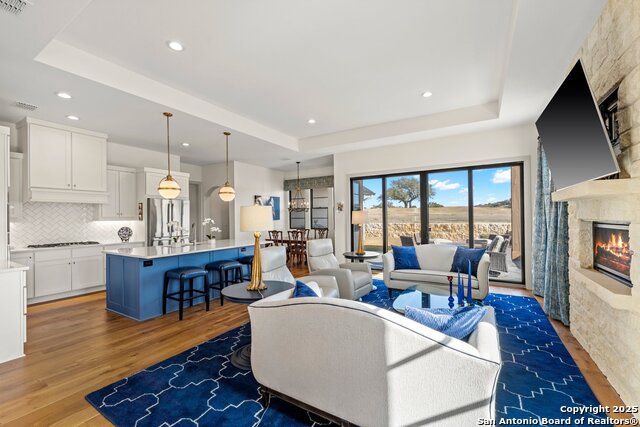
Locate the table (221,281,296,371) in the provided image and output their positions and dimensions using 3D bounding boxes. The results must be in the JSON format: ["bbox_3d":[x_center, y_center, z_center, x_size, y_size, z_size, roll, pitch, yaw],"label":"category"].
[{"bbox_3d":[-0.607,1.089,2.659,0.690,0.686,0.690,-1,-1,0],"label":"table"}]

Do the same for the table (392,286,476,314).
[{"bbox_3d":[1.354,1.210,3.035,0.880,0.430,1.280,-1,-1,31],"label":"table"}]

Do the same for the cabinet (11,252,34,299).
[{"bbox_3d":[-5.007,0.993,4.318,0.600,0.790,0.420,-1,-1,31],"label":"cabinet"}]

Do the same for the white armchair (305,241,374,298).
[{"bbox_3d":[0.323,0.985,4.931,0.980,0.955,0.790,-1,-1,31],"label":"white armchair"}]

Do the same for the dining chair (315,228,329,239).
[{"bbox_3d":[-0.055,0.996,8.445,0.530,1.000,0.560,-1,-1,31],"label":"dining chair"}]

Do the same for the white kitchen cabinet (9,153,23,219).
[{"bbox_3d":[-5.176,-0.430,4.343,0.350,1.120,0.400,-1,-1,31],"label":"white kitchen cabinet"}]

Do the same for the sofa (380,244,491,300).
[{"bbox_3d":[1.897,0.974,4.388,1.520,0.870,0.860,-1,-1,31],"label":"sofa"}]

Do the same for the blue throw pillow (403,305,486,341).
[{"bbox_3d":[0.766,0.764,1.683,0.460,0.440,0.160,-1,29,8],"label":"blue throw pillow"}]

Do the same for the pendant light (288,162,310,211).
[{"bbox_3d":[-0.661,-0.801,8.158,0.640,1.520,0.640,-1,-1,0],"label":"pendant light"}]

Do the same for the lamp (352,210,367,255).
[{"bbox_3d":[0.773,0.357,5.088,0.310,0.849,0.310,-1,-1,31],"label":"lamp"}]

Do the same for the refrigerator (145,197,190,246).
[{"bbox_3d":[-3.726,0.608,6.308,0.820,1.810,0.915,-1,-1,31],"label":"refrigerator"}]

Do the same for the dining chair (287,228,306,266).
[{"bbox_3d":[-0.526,0.993,7.689,0.540,1.000,0.580,-1,-1,31],"label":"dining chair"}]

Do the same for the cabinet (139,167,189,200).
[{"bbox_3d":[-3.801,-0.647,6.386,0.640,0.650,1.030,-1,-1,31],"label":"cabinet"}]

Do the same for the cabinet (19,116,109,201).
[{"bbox_3d":[-4.708,-0.846,4.937,0.600,1.360,1.080,-1,-1,31],"label":"cabinet"}]

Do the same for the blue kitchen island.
[{"bbox_3d":[-2.094,1.008,4.716,1.440,0.910,2.400,-1,-1,31],"label":"blue kitchen island"}]

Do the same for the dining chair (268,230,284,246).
[{"bbox_3d":[-1.128,1.018,7.908,0.540,1.000,0.580,-1,-1,31],"label":"dining chair"}]

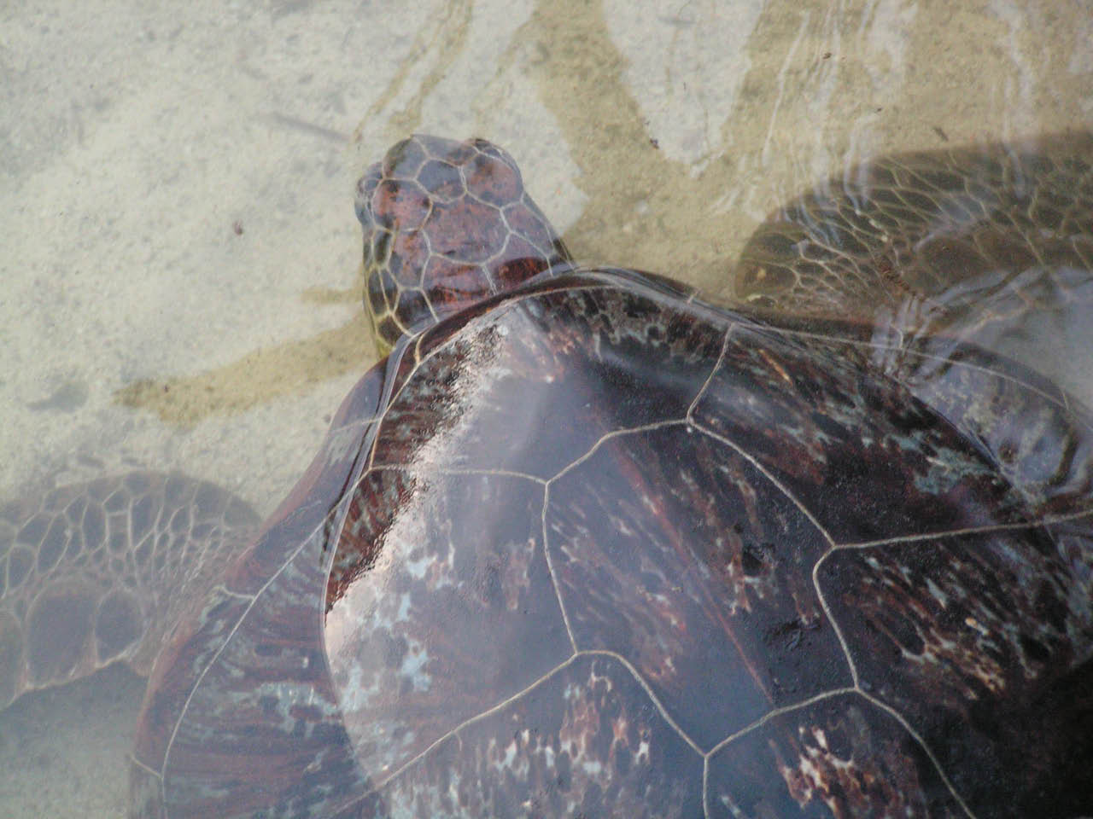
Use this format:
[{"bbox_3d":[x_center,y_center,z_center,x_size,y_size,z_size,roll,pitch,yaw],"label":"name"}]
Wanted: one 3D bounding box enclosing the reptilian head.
[{"bbox_3d":[-0.057,-0.108,3.780,0.132,0.110,0.165,-17,52,-11],"label":"reptilian head"}]

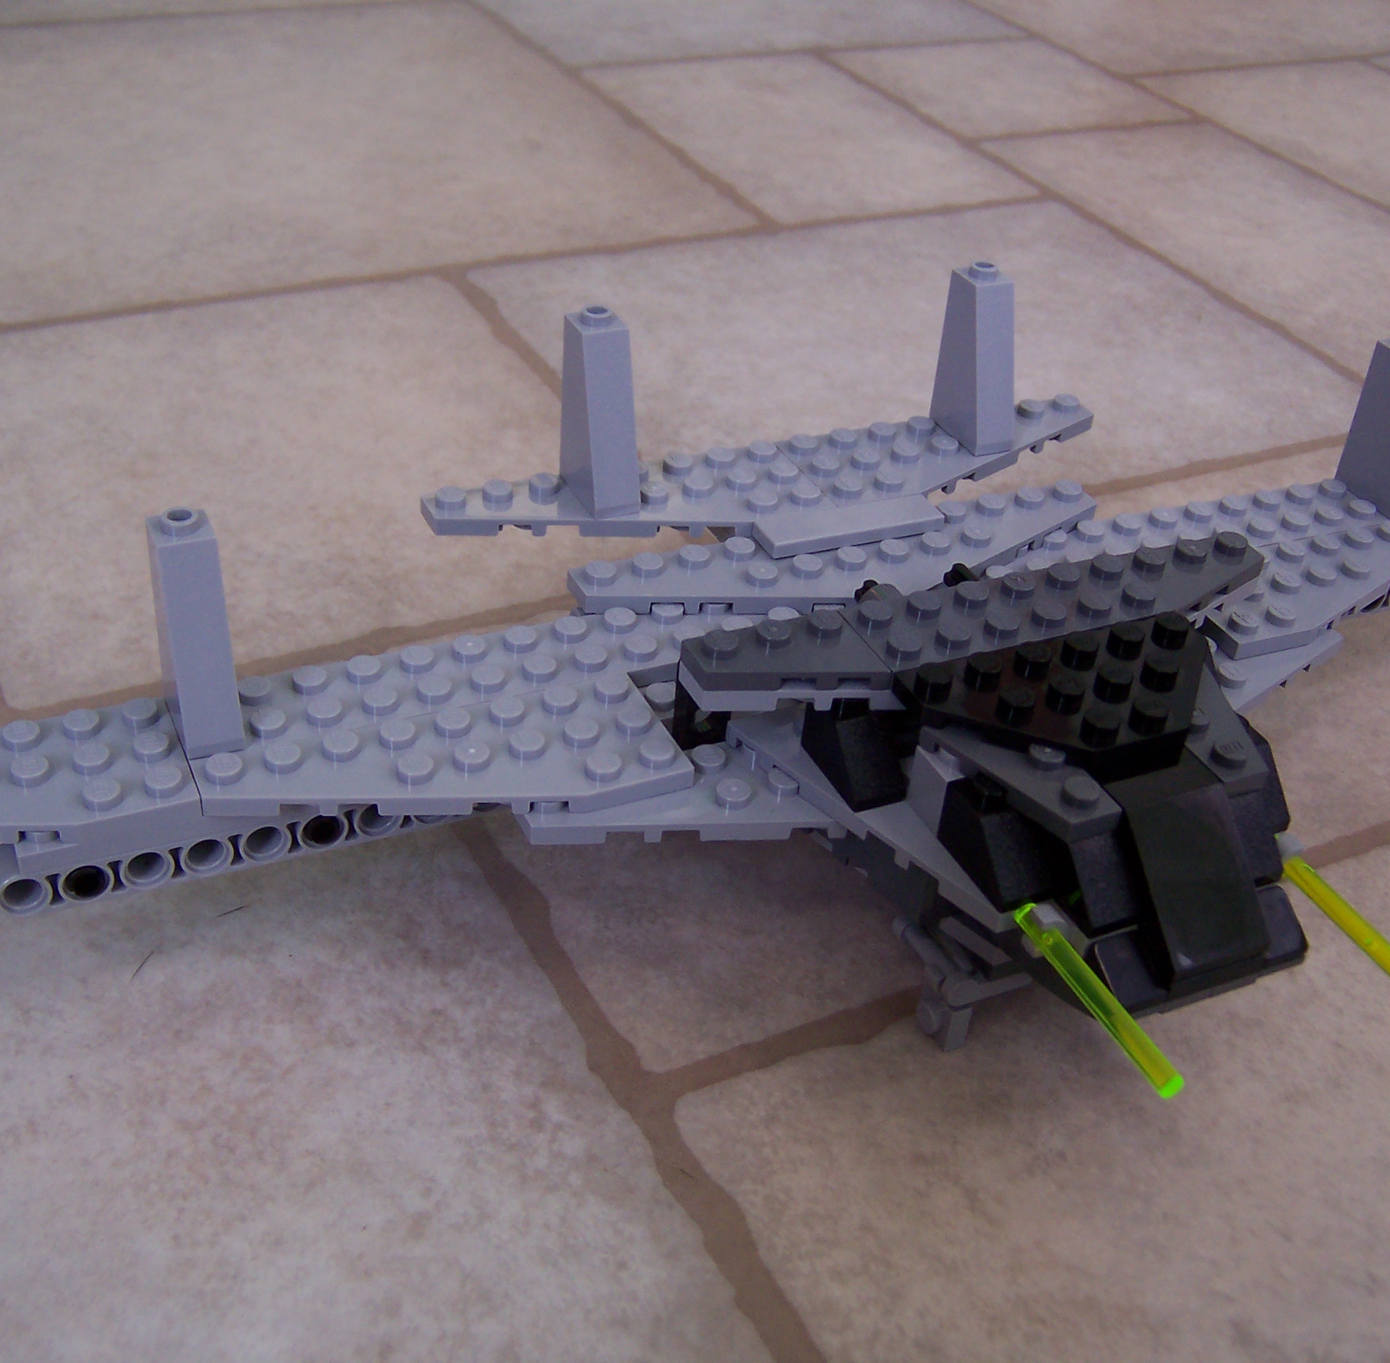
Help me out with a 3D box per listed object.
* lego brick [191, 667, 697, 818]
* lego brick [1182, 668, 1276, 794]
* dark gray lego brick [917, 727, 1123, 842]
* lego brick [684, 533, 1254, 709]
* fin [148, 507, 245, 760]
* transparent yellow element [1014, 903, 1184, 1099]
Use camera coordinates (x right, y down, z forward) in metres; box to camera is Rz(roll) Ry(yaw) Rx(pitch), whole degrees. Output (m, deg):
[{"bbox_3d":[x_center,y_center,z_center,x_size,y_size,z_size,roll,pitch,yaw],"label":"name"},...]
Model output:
[{"bbox_3d":[-0.034,0.012,0.236,0.064,0.005,0.024,-12,39,-23],"label":"lego brick"},{"bbox_3d":[0.071,0.006,0.237,0.016,0.005,0.024,-12,39,-23],"label":"lego brick"},{"bbox_3d":[0.042,0.011,0.223,0.016,0.005,0.024,-12,40,-22],"label":"dark gray lego brick"},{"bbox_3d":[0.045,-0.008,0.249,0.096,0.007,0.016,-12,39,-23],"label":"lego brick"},{"bbox_3d":[-0.066,-0.007,0.230,0.008,0.030,0.016,-12,39,-23],"label":"fin"},{"bbox_3d":[0.048,0.038,0.208,0.003,0.003,0.032,-12,40,-22],"label":"transparent yellow element"}]

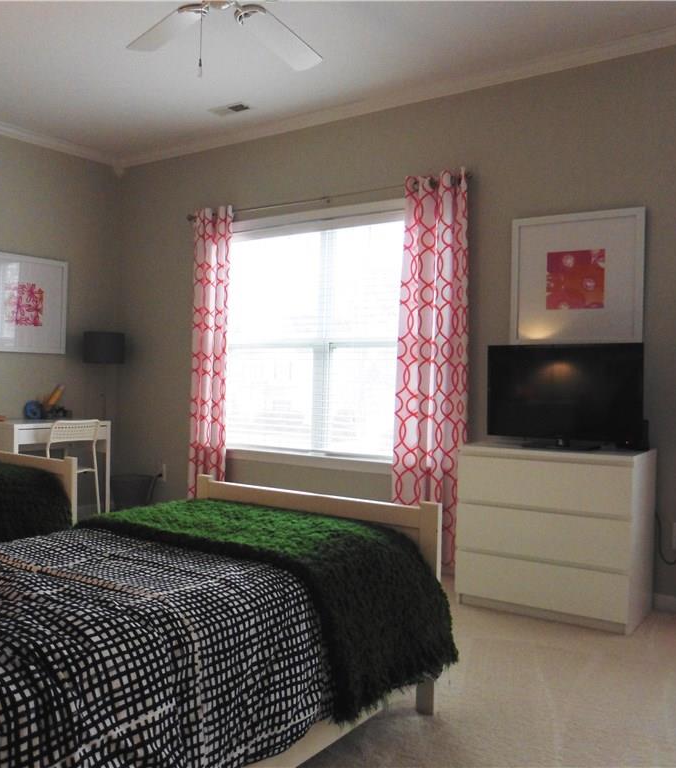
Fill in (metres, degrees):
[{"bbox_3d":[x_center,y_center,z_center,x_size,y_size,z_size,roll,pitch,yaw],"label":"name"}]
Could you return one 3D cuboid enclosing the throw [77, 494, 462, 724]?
[{"bbox_3d":[-0.327,0.629,2.249,1.200,0.430,0.740,1,0,34],"label":"throw"}]

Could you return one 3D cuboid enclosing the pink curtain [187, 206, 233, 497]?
[{"bbox_3d":[-0.916,-0.105,5.005,0.400,2.280,0.110,1,0,34],"label":"pink curtain"}]

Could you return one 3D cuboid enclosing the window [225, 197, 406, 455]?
[{"bbox_3d":[-0.149,-0.296,4.599,1.600,1.640,0.100,1,0,34],"label":"window"}]

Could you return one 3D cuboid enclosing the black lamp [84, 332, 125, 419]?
[{"bbox_3d":[-1.766,0.330,5.348,0.290,1.410,0.290,1,0,34],"label":"black lamp"}]

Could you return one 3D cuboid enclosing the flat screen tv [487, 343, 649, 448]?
[{"bbox_3d":[1.062,0.059,3.396,0.735,0.490,0.180,1,0,34],"label":"flat screen tv"}]

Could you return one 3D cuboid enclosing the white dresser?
[{"bbox_3d":[1.051,0.695,3.441,0.800,0.780,0.480,1,0,34],"label":"white dresser"}]

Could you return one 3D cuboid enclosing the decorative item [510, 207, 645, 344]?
[{"bbox_3d":[1.215,-0.532,3.643,0.670,0.670,0.035,1,0,34],"label":"decorative item"}]

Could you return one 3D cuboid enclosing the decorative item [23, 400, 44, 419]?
[{"bbox_3d":[-2.085,0.185,4.872,0.100,0.130,0.120,1,0,34],"label":"decorative item"}]

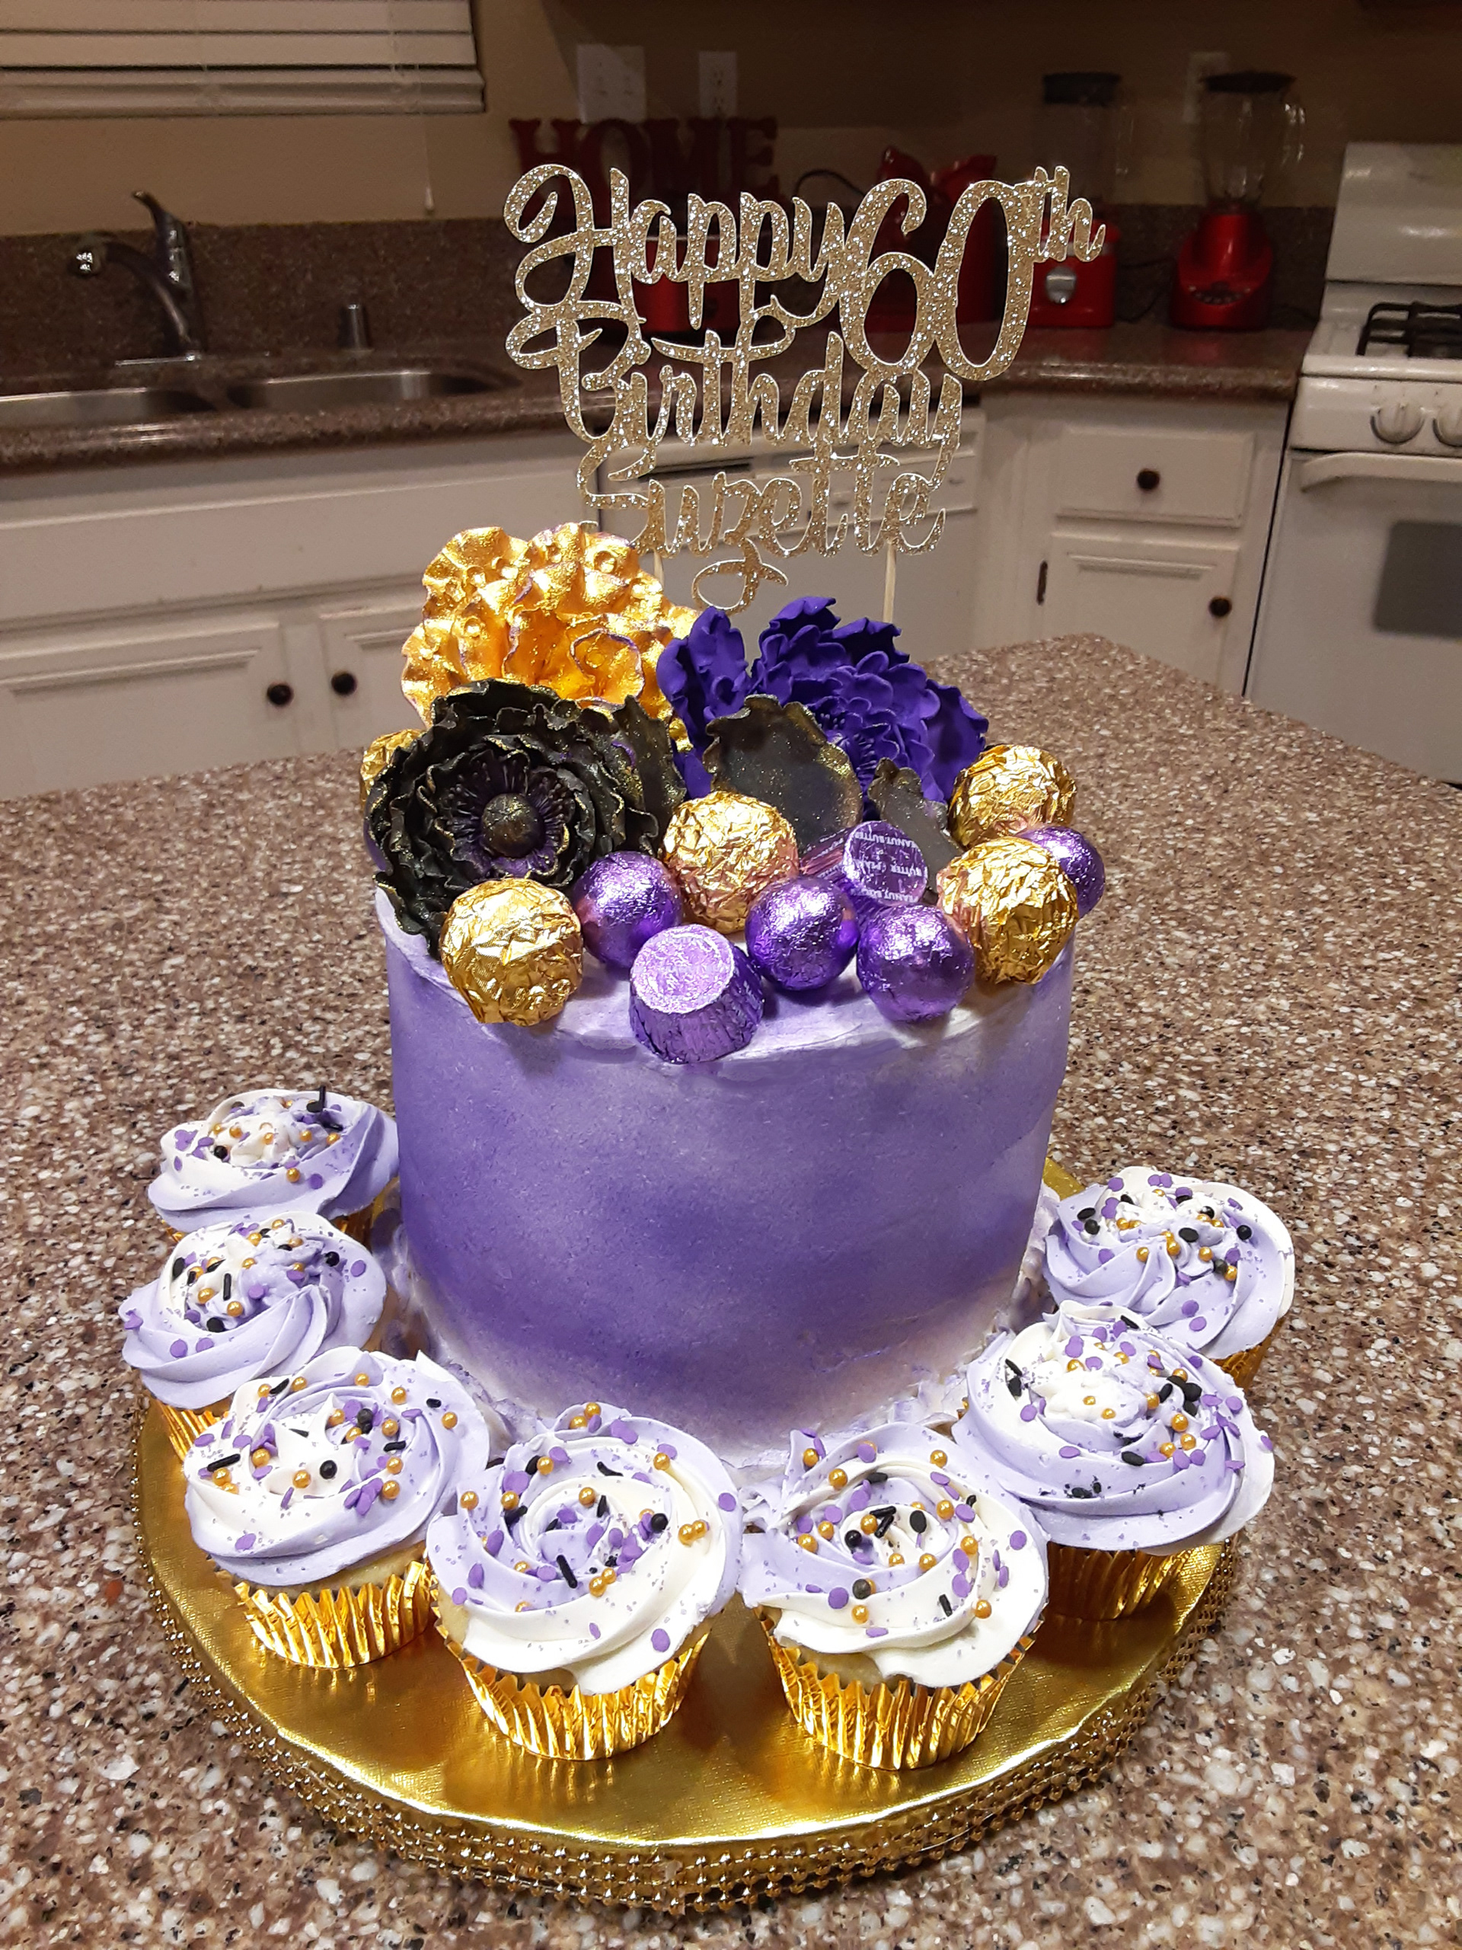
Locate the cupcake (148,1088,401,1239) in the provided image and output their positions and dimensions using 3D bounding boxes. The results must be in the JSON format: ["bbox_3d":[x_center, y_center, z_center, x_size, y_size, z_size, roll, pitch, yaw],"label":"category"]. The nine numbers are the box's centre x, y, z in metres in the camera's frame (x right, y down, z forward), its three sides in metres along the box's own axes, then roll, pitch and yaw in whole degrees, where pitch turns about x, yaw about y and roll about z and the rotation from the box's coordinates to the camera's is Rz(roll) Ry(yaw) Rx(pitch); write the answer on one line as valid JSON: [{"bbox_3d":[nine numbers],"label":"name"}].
[{"bbox_3d":[-0.138,0.071,0.468,0.072,0.062,0.072,-1,29,0],"label":"cupcake"}]

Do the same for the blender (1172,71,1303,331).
[{"bbox_3d":[0.883,-1.332,2.624,0.190,0.385,0.190,9,30,16],"label":"blender"}]

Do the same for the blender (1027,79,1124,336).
[{"bbox_3d":[0.612,-1.353,2.670,0.195,0.390,0.185,9,30,16],"label":"blender"}]

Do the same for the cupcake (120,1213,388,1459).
[{"bbox_3d":[-0.127,0.101,0.414,0.070,0.062,0.070,-1,29,0],"label":"cupcake"}]

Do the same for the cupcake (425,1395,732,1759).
[{"bbox_3d":[-0.033,0.136,0.348,0.070,0.062,0.070,-1,29,0],"label":"cupcake"}]

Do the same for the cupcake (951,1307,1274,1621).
[{"bbox_3d":[0.092,0.120,0.378,0.073,0.059,0.073,-1,29,0],"label":"cupcake"}]

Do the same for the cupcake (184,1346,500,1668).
[{"bbox_3d":[-0.092,0.127,0.369,0.071,0.059,0.071,-1,29,0],"label":"cupcake"}]

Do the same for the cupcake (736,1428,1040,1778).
[{"bbox_3d":[0.036,0.138,0.345,0.069,0.060,0.069,-1,29,0],"label":"cupcake"}]

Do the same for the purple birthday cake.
[{"bbox_3d":[-0.004,-0.008,0.439,0.207,0.225,0.199,-1,29,0],"label":"purple birthday cake"}]

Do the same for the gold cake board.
[{"bbox_3d":[-0.013,0.118,0.463,0.315,0.018,0.315,-1,29,0],"label":"gold cake board"}]

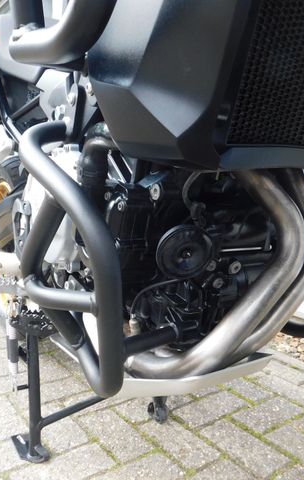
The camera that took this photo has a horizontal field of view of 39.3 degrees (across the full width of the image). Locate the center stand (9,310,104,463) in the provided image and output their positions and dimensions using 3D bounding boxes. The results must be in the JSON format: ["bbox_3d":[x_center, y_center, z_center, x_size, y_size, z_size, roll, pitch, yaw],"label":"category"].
[{"bbox_3d":[-0.151,0.304,1.016,0.340,0.305,0.170,-4,10,-33],"label":"center stand"}]

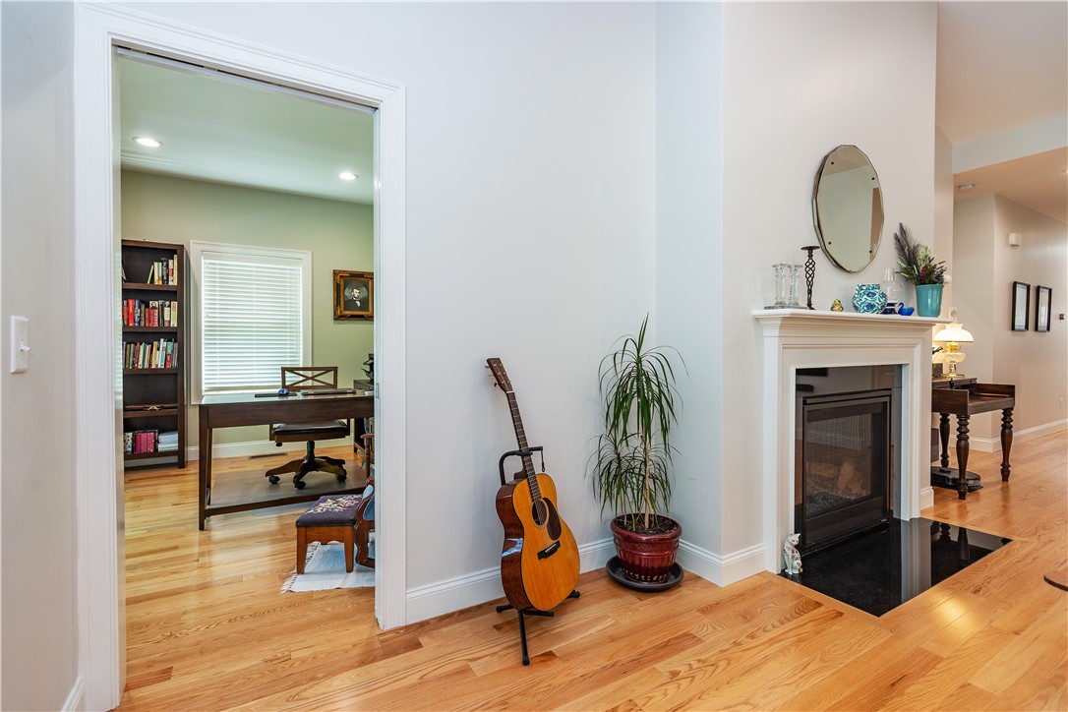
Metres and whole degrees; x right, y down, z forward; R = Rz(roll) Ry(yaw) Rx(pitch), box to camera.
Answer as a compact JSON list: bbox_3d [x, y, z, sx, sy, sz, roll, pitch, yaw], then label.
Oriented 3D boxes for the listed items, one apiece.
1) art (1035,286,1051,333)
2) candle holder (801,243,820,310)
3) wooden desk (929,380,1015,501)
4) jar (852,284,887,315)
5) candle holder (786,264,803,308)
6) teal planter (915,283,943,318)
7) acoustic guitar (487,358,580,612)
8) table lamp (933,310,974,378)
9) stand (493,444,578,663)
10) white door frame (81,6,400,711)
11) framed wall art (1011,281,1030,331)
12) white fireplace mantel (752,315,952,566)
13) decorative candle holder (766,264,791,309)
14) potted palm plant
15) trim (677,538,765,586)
[{"bbox_3d":[6.465,-0.587,6.017,0.430,0.563,0.030,0,0,-30],"label":"art"},{"bbox_3d":[1.401,-0.378,2.402,0.085,0.328,0.085,-1,1,-30],"label":"candle holder"},{"bbox_3d":[3.427,0.617,3.869,0.976,0.834,0.477,-1,1,-30],"label":"wooden desk"},{"bbox_3d":[1.883,-0.309,2.660,0.163,0.184,0.158,0,0,-30],"label":"jar"},{"bbox_3d":[1.283,-0.337,2.331,0.068,0.212,0.068,-1,1,-30],"label":"candle holder"},{"bbox_3d":[2.502,-0.336,3.009,0.147,0.224,0.147,-1,1,-30],"label":"teal planter"},{"bbox_3d":[-0.050,0.490,1.929,0.118,0.995,0.375,-22,-11,35],"label":"acoustic guitar"},{"bbox_3d":[3.661,-0.109,4.143,0.265,0.600,0.265,0,0,-30],"label":"table lamp"},{"bbox_3d":[-0.020,0.713,1.907,0.320,0.695,0.520,0,0,26],"label":"stand"},{"bbox_3d":[-0.956,0.009,1.685,0.966,2.120,0.150,-1,1,-30],"label":"white door frame"},{"bbox_3d":[5.441,-0.546,5.297,0.440,0.530,0.025,-1,1,-30],"label":"framed wall art"},{"bbox_3d":[1.852,0.417,2.650,1.729,1.270,0.181,-1,1,-30],"label":"white fireplace mantel"},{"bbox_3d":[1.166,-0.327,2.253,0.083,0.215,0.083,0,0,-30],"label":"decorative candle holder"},{"bbox_3d":[0.500,0.423,2.242,0.430,1.265,0.410,0,0,0],"label":"potted palm plant"},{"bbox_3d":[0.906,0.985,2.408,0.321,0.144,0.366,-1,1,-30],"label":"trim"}]

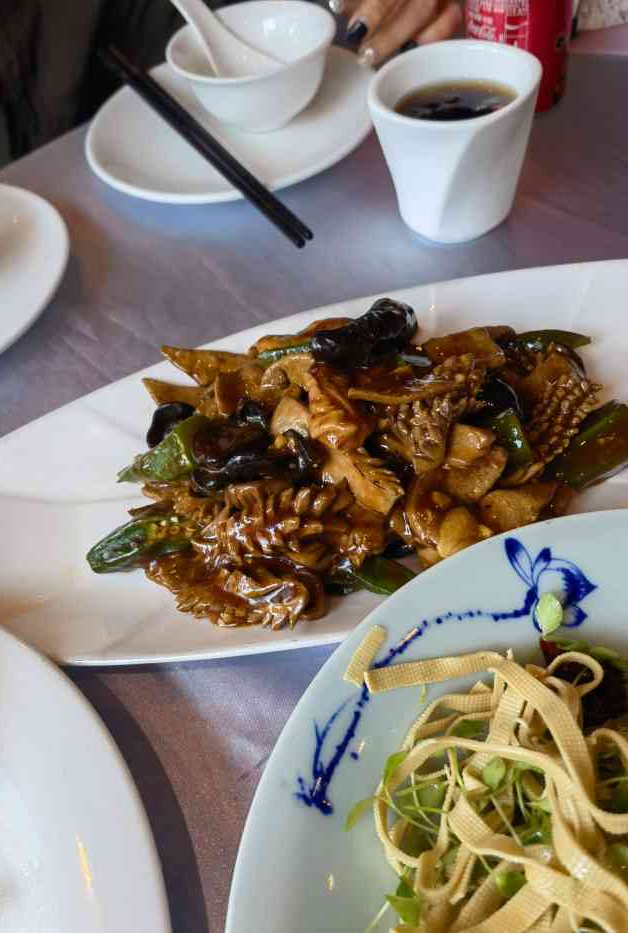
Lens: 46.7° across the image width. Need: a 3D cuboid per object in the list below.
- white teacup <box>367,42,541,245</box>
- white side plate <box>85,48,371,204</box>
[{"bbox_3d":[0.068,-0.155,0.356,0.076,0.068,0.076,-5,55,6],"label":"white teacup"},{"bbox_3d":[-0.046,-0.203,0.438,0.177,0.022,0.177,-14,54,0],"label":"white side plate"}]

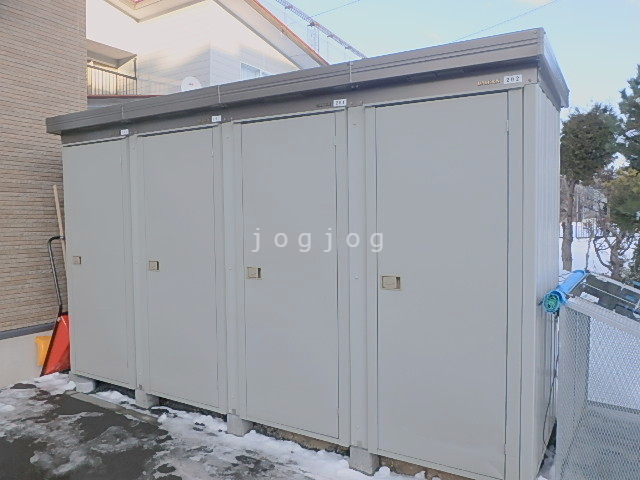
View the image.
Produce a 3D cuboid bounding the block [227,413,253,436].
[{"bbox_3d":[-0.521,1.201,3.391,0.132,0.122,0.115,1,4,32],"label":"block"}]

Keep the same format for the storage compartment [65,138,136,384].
[{"bbox_3d":[-1.523,0.170,4.309,0.813,1.845,0.720,1,4,32],"label":"storage compartment"}]

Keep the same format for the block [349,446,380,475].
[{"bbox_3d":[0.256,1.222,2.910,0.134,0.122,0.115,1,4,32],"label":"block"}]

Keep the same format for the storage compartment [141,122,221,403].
[{"bbox_3d":[-0.753,0.189,3.832,0.795,1.845,0.720,1,4,32],"label":"storage compartment"}]

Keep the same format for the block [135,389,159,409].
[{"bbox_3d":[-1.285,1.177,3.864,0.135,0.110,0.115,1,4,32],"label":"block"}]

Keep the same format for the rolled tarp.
[{"bbox_3d":[1.397,0.251,2.889,0.100,0.095,1.340,1,4,32],"label":"rolled tarp"}]

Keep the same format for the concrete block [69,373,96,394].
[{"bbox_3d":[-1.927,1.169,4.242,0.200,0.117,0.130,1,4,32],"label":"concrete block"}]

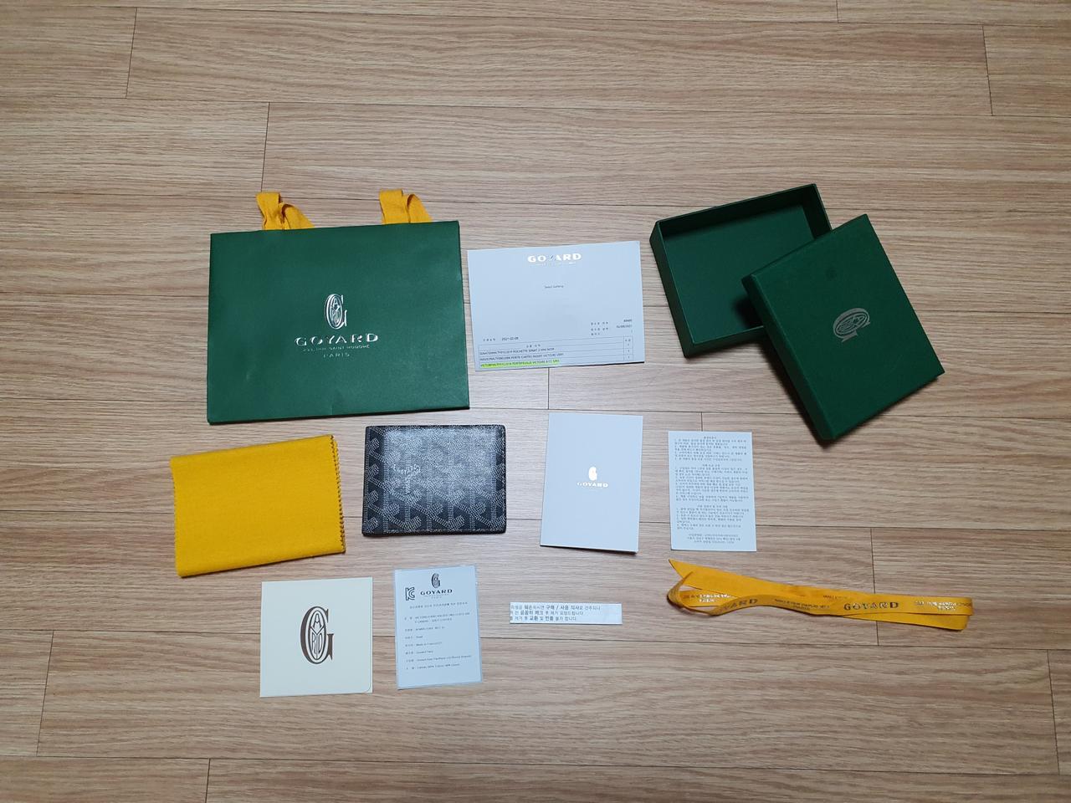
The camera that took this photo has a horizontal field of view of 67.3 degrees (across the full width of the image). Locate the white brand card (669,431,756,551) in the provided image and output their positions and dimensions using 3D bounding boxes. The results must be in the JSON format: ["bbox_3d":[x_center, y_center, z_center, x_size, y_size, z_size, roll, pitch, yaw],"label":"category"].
[{"bbox_3d":[0.149,0.075,0.676,0.071,0.001,0.100,1,78,0],"label":"white brand card"}]

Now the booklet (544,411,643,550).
[{"bbox_3d":[0.048,0.067,0.676,0.080,0.004,0.113,3,78,0],"label":"booklet"}]

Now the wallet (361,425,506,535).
[{"bbox_3d":[-0.083,0.066,0.670,0.116,0.015,0.090,-1,78,0],"label":"wallet"}]

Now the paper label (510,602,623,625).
[{"bbox_3d":[0.025,0.173,0.655,0.091,0.001,0.016,0,78,0],"label":"paper label"}]

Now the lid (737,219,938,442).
[{"bbox_3d":[0.257,-0.063,0.670,0.118,0.017,0.148,-28,93,-12],"label":"lid"}]

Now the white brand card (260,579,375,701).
[{"bbox_3d":[-0.177,0.190,0.651,0.090,0.001,0.090,-2,78,-1],"label":"white brand card"}]

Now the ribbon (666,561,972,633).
[{"bbox_3d":[0.230,0.164,0.651,0.249,0.014,0.040,7,79,1],"label":"ribbon"}]

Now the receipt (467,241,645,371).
[{"bbox_3d":[0.019,-0.084,0.706,0.150,0.005,0.111,-3,78,-1],"label":"receipt"}]

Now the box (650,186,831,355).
[{"bbox_3d":[0.185,-0.112,0.693,0.141,0.042,0.111,-14,79,-3],"label":"box"}]

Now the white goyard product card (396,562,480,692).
[{"bbox_3d":[-0.080,0.183,0.653,0.066,0.001,0.093,-4,78,-1],"label":"white goyard product card"}]

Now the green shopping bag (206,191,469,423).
[{"bbox_3d":[-0.173,-0.088,0.703,0.219,0.011,0.204,-3,78,-1],"label":"green shopping bag"}]

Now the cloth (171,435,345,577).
[{"bbox_3d":[-0.231,0.086,0.669,0.135,0.007,0.099,-8,79,-2],"label":"cloth"}]

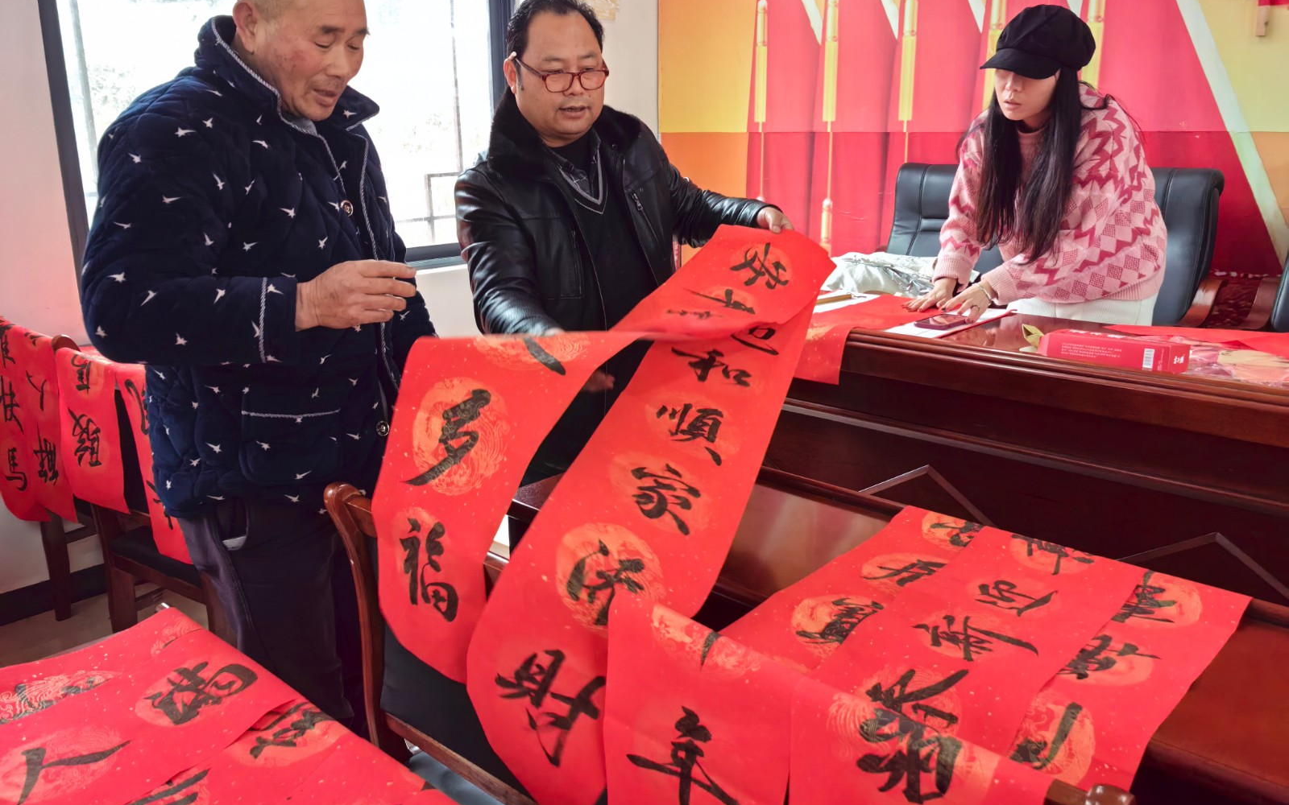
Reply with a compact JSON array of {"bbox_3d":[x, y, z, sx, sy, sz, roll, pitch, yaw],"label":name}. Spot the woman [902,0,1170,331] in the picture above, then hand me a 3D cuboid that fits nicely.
[{"bbox_3d":[0.974,-0.160,2.435,0.620,1.500,0.520,-14,19,-42],"label":"woman"}]

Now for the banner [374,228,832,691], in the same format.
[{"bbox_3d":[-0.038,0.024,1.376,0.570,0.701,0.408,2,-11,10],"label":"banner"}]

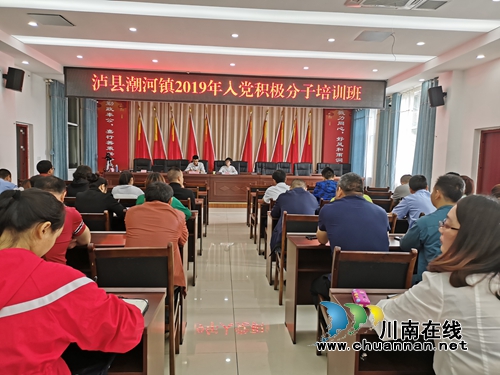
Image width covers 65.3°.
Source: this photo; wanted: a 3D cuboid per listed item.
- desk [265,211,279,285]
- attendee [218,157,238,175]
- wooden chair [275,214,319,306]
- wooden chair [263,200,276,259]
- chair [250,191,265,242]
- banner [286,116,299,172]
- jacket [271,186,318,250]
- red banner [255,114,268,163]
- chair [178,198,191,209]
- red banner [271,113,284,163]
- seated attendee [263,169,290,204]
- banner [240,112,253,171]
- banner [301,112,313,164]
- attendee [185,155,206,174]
[{"bbox_3d":[0.845,0.703,4.538,1.220,0.780,0.400,1,4,-4],"label":"desk"},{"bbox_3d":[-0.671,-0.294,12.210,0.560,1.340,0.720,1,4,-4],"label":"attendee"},{"bbox_3d":[0.521,0.668,3.931,0.460,0.920,0.550,1,4,-4],"label":"wooden chair"},{"bbox_3d":[0.469,0.581,5.173,0.475,0.891,0.550,1,4,-4],"label":"wooden chair"},{"bbox_3d":[0.310,0.460,6.493,0.460,0.900,0.500,1,4,-4],"label":"chair"},{"bbox_3d":[1.397,-1.234,12.867,0.440,2.200,0.180,1,4,-4],"label":"banner"},{"bbox_3d":[0.474,0.325,4.048,0.500,0.630,0.440,1,4,-4],"label":"jacket"},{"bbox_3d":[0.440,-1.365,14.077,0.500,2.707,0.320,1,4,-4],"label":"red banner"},{"bbox_3d":[-0.994,0.551,5.054,0.475,0.891,0.550,1,4,-4],"label":"chair"},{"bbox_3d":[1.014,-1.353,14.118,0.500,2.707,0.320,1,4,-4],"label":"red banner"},{"bbox_3d":[0.409,0.385,5.501,0.500,1.260,0.780,1,4,-4],"label":"seated attendee"},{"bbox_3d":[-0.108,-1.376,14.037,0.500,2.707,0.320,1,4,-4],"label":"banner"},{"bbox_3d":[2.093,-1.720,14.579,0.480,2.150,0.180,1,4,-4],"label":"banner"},{"bbox_3d":[-1.649,-0.310,11.875,0.600,1.330,0.780,1,4,-4],"label":"attendee"}]

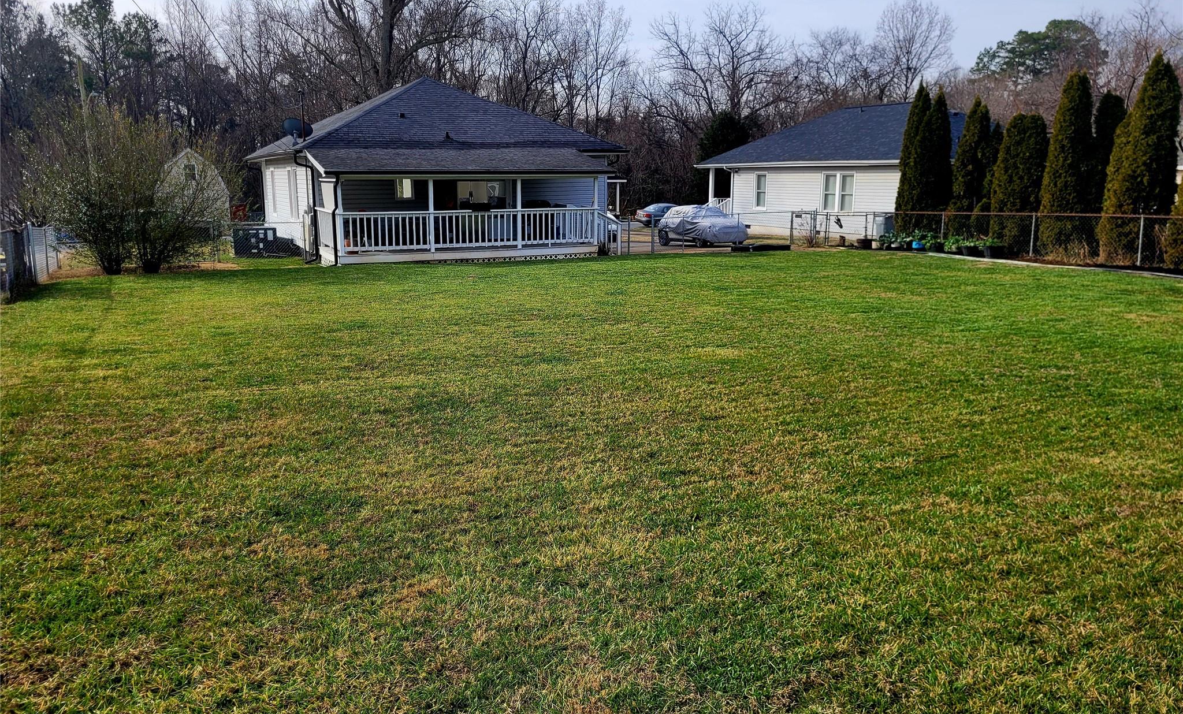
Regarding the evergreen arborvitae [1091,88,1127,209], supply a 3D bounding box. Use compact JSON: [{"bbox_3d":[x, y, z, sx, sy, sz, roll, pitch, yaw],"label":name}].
[{"bbox_3d":[13.912,-4.892,24.029,1.180,4.460,1.180,-5,13,-25],"label":"evergreen arborvitae"}]

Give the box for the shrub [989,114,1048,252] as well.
[{"bbox_3d":[12.469,-5.034,25.904,1.480,3.990,1.480,-5,13,-25],"label":"shrub"}]

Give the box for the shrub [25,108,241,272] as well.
[{"bbox_3d":[-10.215,-3.625,19.468,4.250,3.630,3.800,-6,13,-27],"label":"shrub"}]

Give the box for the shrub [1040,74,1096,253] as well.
[{"bbox_3d":[13.122,-5.274,24.457,1.420,4.980,1.420,-5,13,-25],"label":"shrub"}]

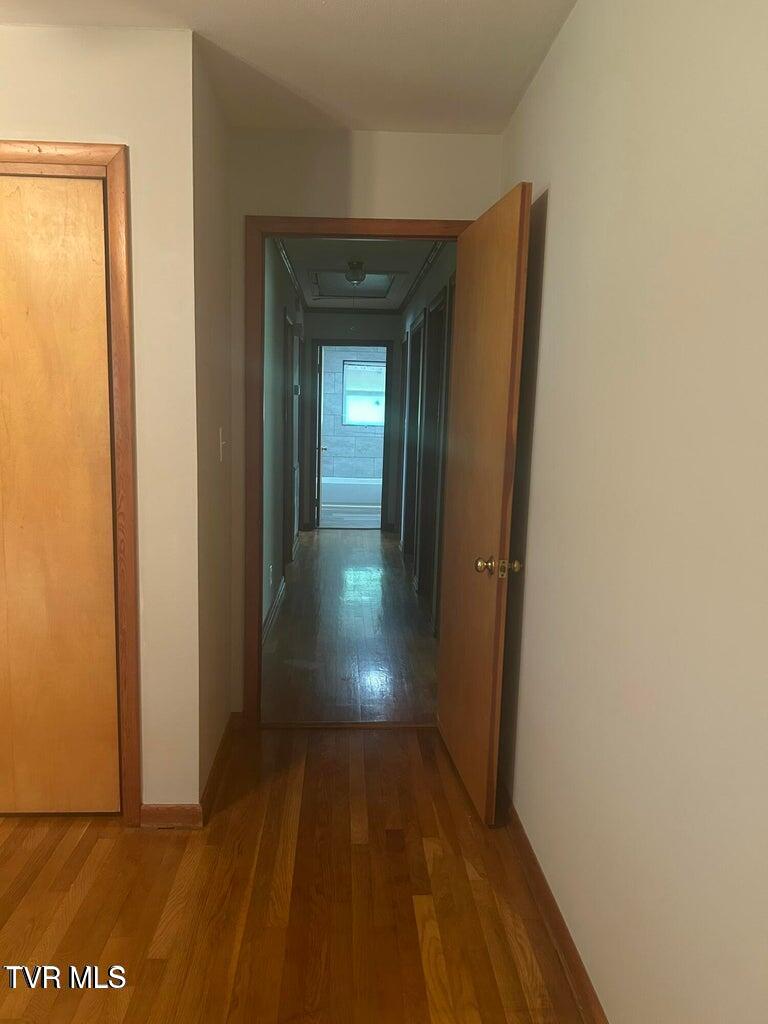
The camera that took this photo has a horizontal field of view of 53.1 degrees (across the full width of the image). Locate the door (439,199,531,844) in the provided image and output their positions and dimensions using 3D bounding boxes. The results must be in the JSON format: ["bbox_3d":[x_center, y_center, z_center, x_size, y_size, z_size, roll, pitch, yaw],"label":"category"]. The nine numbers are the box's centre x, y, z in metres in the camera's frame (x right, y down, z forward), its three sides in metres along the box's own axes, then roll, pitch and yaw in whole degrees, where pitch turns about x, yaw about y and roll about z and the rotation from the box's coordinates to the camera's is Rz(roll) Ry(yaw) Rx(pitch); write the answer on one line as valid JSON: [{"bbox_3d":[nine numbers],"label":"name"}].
[{"bbox_3d":[0.340,-0.024,2.842,0.036,2.040,0.780,0,8,-9],"label":"door"}]

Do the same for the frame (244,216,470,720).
[{"bbox_3d":[-0.118,-0.106,3.212,0.910,2.120,0.090,1,8,-3],"label":"frame"}]

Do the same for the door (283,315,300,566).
[{"bbox_3d":[-0.794,-0.541,6.333,0.100,2.080,0.930,1,8,-3],"label":"door"}]

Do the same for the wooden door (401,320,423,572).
[{"bbox_3d":[0.263,-0.498,6.438,0.050,2.020,0.880,1,8,-3],"label":"wooden door"}]

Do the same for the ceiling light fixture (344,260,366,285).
[{"bbox_3d":[-0.210,-1.762,5.688,0.165,0.165,0.165,1,8,-3],"label":"ceiling light fixture"}]

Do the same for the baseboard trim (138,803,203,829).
[{"bbox_3d":[-0.696,0.997,2.525,0.200,0.077,0.020,1,8,-3],"label":"baseboard trim"}]

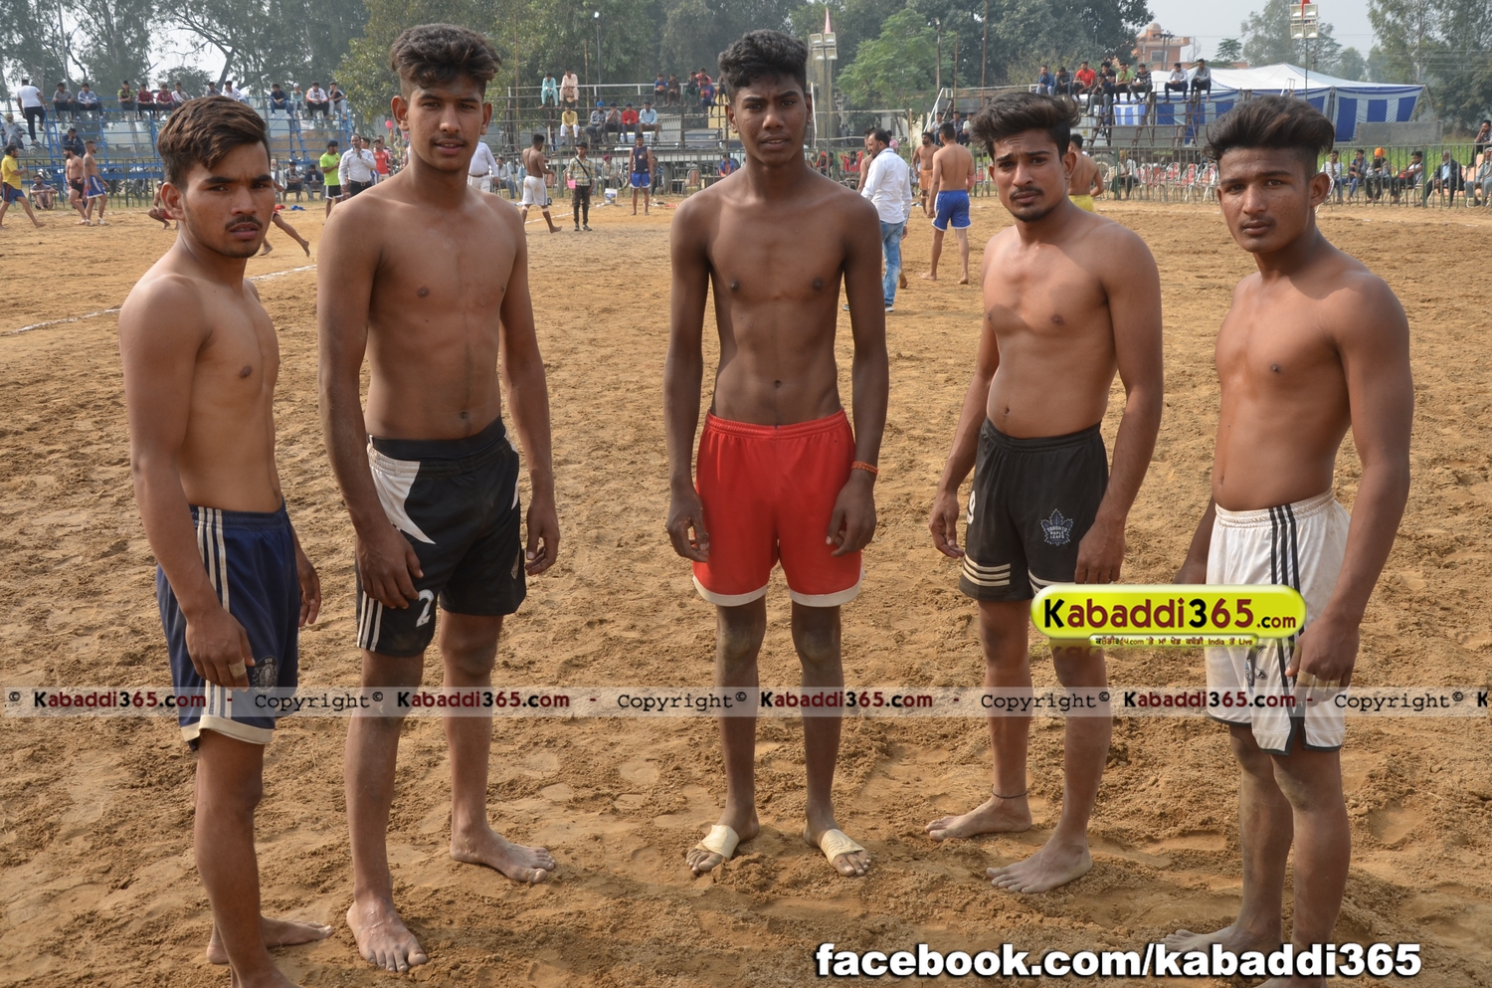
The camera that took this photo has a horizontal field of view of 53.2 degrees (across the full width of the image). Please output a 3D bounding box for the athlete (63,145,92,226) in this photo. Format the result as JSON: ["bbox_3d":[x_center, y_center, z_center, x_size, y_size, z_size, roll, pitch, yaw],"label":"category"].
[{"bbox_3d":[-14.009,-6.447,31.203,0.500,1.630,0.550,-13,18,-42],"label":"athlete"}]

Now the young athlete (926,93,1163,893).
[{"bbox_3d":[0.623,-0.001,3.187,0.360,1.660,0.490,-10,16,-35],"label":"young athlete"}]

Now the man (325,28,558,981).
[{"bbox_3d":[-0.613,0.000,3.005,0.510,1.780,0.390,-13,18,-41],"label":"man"}]

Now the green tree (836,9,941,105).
[{"bbox_3d":[6.045,-16.148,60.628,5.000,6.978,4.800,0,13,0],"label":"green tree"}]

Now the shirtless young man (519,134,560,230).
[{"bbox_3d":[-3.676,-5.479,26.394,0.600,1.740,0.720,10,16,37],"label":"shirtless young man"}]

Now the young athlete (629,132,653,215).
[{"bbox_3d":[-2.308,-7.034,32.779,0.550,1.750,0.340,0,13,3],"label":"young athlete"}]

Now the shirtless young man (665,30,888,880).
[{"bbox_3d":[0.072,-0.062,3.212,0.490,1.785,0.320,-1,13,1],"label":"shirtless young man"}]

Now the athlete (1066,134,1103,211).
[{"bbox_3d":[4.180,-3.649,18.602,0.650,1.640,0.500,-5,14,-20],"label":"athlete"}]

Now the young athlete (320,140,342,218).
[{"bbox_3d":[-8.505,-6.358,30.511,0.420,1.720,0.520,12,18,42],"label":"young athlete"}]

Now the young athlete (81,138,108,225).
[{"bbox_3d":[-13.702,-6.539,31.319,0.580,1.740,0.470,-1,13,-2],"label":"young athlete"}]

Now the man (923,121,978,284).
[{"bbox_3d":[2.273,-3.245,16.646,0.580,1.750,0.420,-4,14,-17],"label":"man"}]

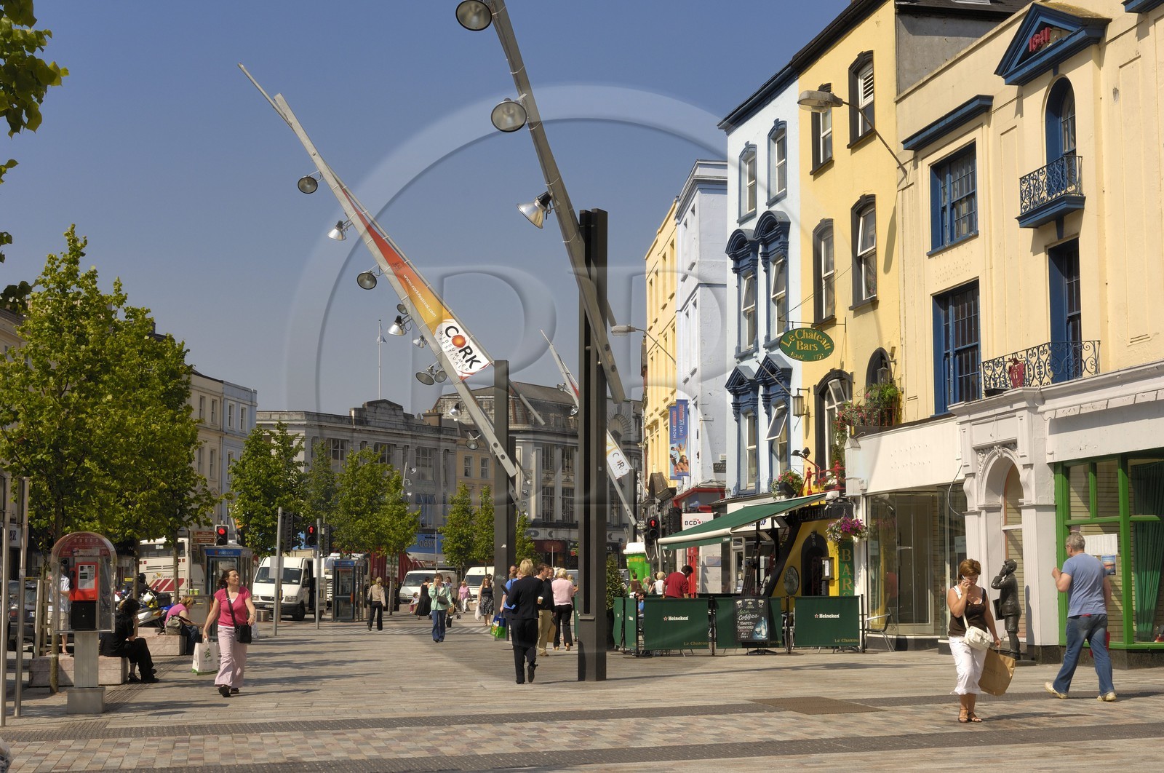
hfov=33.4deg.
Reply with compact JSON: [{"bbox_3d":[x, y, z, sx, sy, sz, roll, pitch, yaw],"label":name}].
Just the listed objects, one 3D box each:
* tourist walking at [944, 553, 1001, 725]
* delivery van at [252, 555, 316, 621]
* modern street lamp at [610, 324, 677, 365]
[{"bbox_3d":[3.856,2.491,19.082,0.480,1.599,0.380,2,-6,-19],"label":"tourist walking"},{"bbox_3d":[-12.090,8.410,80.540,2.000,2.500,5.100,0,-6,4],"label":"delivery van"},{"bbox_3d":[2.088,-1.407,65.428,2.294,1.366,0.350,0,-6,-3],"label":"modern street lamp"}]

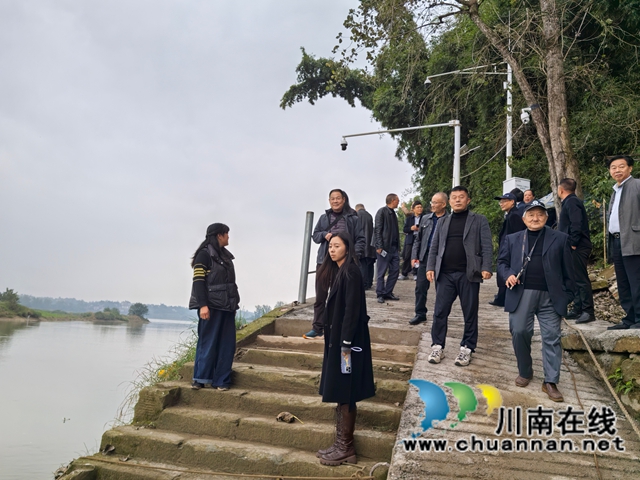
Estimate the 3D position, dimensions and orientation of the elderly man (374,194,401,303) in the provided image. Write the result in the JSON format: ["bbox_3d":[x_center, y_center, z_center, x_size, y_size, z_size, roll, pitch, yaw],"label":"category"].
[{"bbox_3d":[1.107,0.114,7.891,0.360,1.710,0.470,-2,-11,32],"label":"elderly man"}]

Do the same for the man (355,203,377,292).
[{"bbox_3d":[0.881,0.125,9.588,0.500,1.670,0.330,8,-10,-20],"label":"man"}]

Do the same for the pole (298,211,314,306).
[{"bbox_3d":[-0.200,0.267,7.820,0.120,1.450,0.120,5,-9,0],"label":"pole"}]

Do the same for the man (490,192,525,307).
[{"bbox_3d":[2.842,0.136,7.591,0.450,1.710,0.500,8,-10,-20],"label":"man"}]

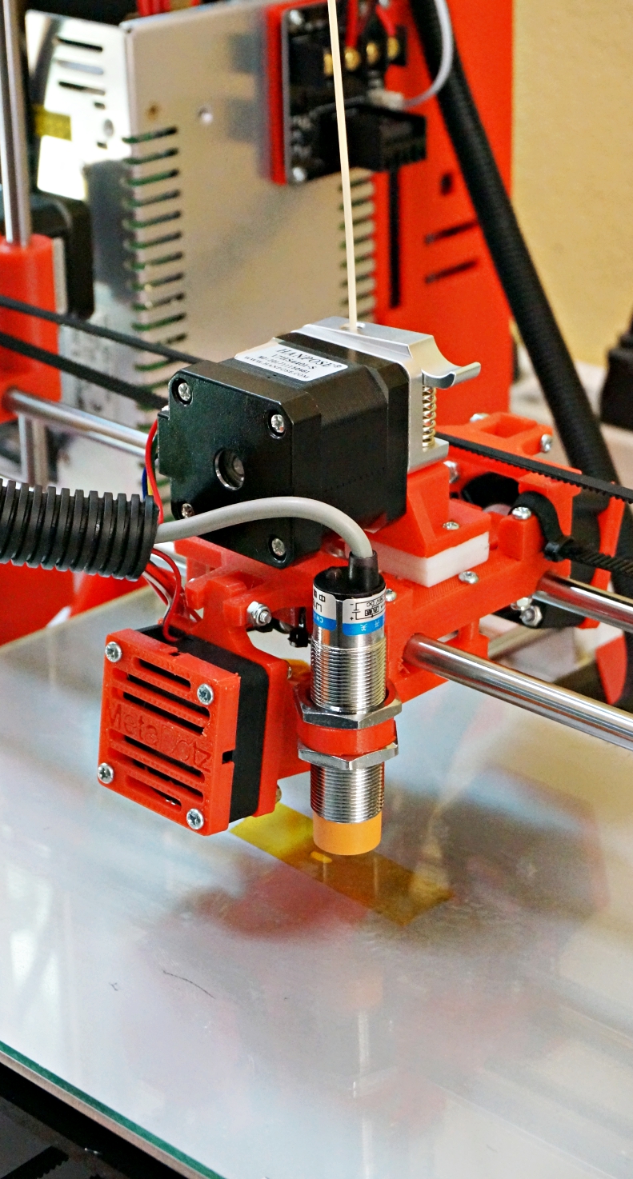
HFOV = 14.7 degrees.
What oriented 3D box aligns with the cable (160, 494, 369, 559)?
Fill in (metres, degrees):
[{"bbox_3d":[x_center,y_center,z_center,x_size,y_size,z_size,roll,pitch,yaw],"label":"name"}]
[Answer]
[{"bbox_3d":[-0.016,-0.015,0.586,0.062,0.026,0.017,19,30,35],"label":"cable"}]

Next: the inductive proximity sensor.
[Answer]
[{"bbox_3d":[0.008,0.026,0.589,0.025,0.077,0.025,0,25,0],"label":"inductive proximity sensor"}]

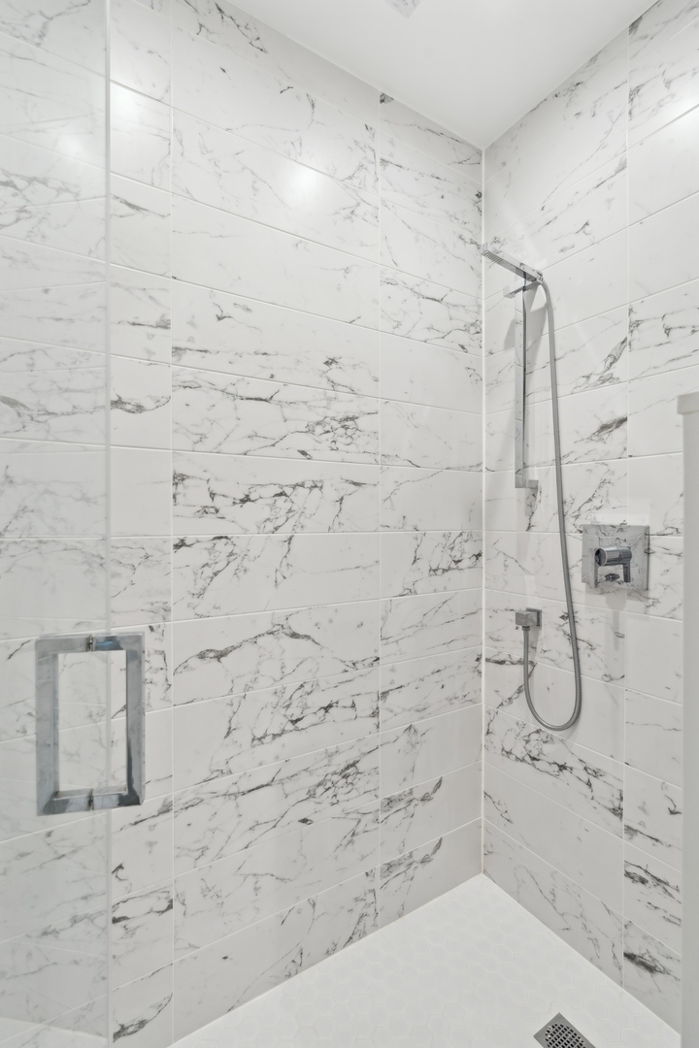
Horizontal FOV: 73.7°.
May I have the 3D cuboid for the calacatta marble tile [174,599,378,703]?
[{"bbox_3d":[-0.166,0.333,1.264,0.599,0.202,0.010,0,0,-32],"label":"calacatta marble tile"}]

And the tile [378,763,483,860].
[{"bbox_3d":[0.284,0.947,1.554,0.449,0.203,0.010,0,0,-32],"label":"tile"}]

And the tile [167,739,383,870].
[{"bbox_3d":[-0.167,0.743,1.276,0.598,0.202,0.012,0,0,-31],"label":"tile"}]

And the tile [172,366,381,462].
[{"bbox_3d":[-0.165,-0.278,1.269,0.601,0.203,0.010,0,0,-32],"label":"tile"}]

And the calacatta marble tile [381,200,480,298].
[{"bbox_3d":[0.284,-0.893,1.540,0.449,0.203,0.010,0,0,-32],"label":"calacatta marble tile"}]

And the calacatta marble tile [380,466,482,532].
[{"bbox_3d":[0.281,-0.075,1.536,0.447,0.202,0.010,0,0,-32],"label":"calacatta marble tile"}]

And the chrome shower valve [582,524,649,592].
[{"bbox_3d":[0.677,0.086,1.238,0.090,0.168,0.173,0,0,-31],"label":"chrome shower valve"}]

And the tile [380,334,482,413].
[{"bbox_3d":[0.281,-0.482,1.540,0.446,0.202,0.012,0,0,-31],"label":"tile"}]

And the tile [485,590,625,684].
[{"bbox_3d":[0.608,0.334,1.450,0.012,0.202,0.491,0,0,-31],"label":"tile"}]

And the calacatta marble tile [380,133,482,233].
[{"bbox_3d":[0.281,-1.094,1.535,0.446,0.202,0.012,0,0,-31],"label":"calacatta marble tile"}]

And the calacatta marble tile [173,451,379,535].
[{"bbox_3d":[-0.165,-0.073,1.270,0.601,0.203,0.010,0,0,-32],"label":"calacatta marble tile"}]

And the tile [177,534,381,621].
[{"bbox_3d":[-0.166,0.130,1.262,0.599,0.202,0.010,0,0,-32],"label":"tile"}]

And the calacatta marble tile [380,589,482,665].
[{"bbox_3d":[0.281,0.332,1.539,0.447,0.202,0.010,0,0,-32],"label":"calacatta marble tile"}]

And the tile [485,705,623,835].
[{"bbox_3d":[0.612,0.744,1.459,0.010,0.203,0.490,0,0,-32],"label":"tile"}]

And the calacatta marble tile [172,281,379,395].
[{"bbox_3d":[-0.167,-0.480,1.267,0.598,0.202,0.012,0,0,-31],"label":"calacatta marble tile"}]

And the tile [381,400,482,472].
[{"bbox_3d":[0.282,-0.278,1.534,0.447,0.202,0.010,0,0,-32],"label":"tile"}]

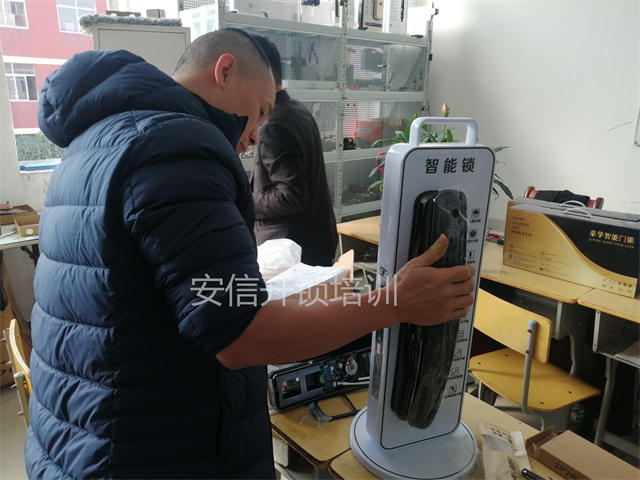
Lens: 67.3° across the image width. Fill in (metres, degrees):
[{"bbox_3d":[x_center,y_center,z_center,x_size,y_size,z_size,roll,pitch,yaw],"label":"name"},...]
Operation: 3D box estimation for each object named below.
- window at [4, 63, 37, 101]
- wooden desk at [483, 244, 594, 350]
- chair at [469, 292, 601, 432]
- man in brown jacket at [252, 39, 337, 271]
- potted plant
[{"bbox_3d":[-15.626,-8.150,24.725,1.850,1.850,0.120,-12,20,-41],"label":"window"},{"bbox_3d":[0.815,0.464,2.097,0.460,0.750,0.620,-12,20,-41],"label":"wooden desk"},{"bbox_3d":[0.729,0.546,1.748,0.440,0.780,0.400,-9,18,-33],"label":"chair"},{"bbox_3d":[-0.165,-0.156,2.479,0.400,1.700,0.500,9,17,25],"label":"man in brown jacket"},{"bbox_3d":[0.566,-0.300,2.241,0.550,0.640,0.550,-12,20,-41],"label":"potted plant"}]

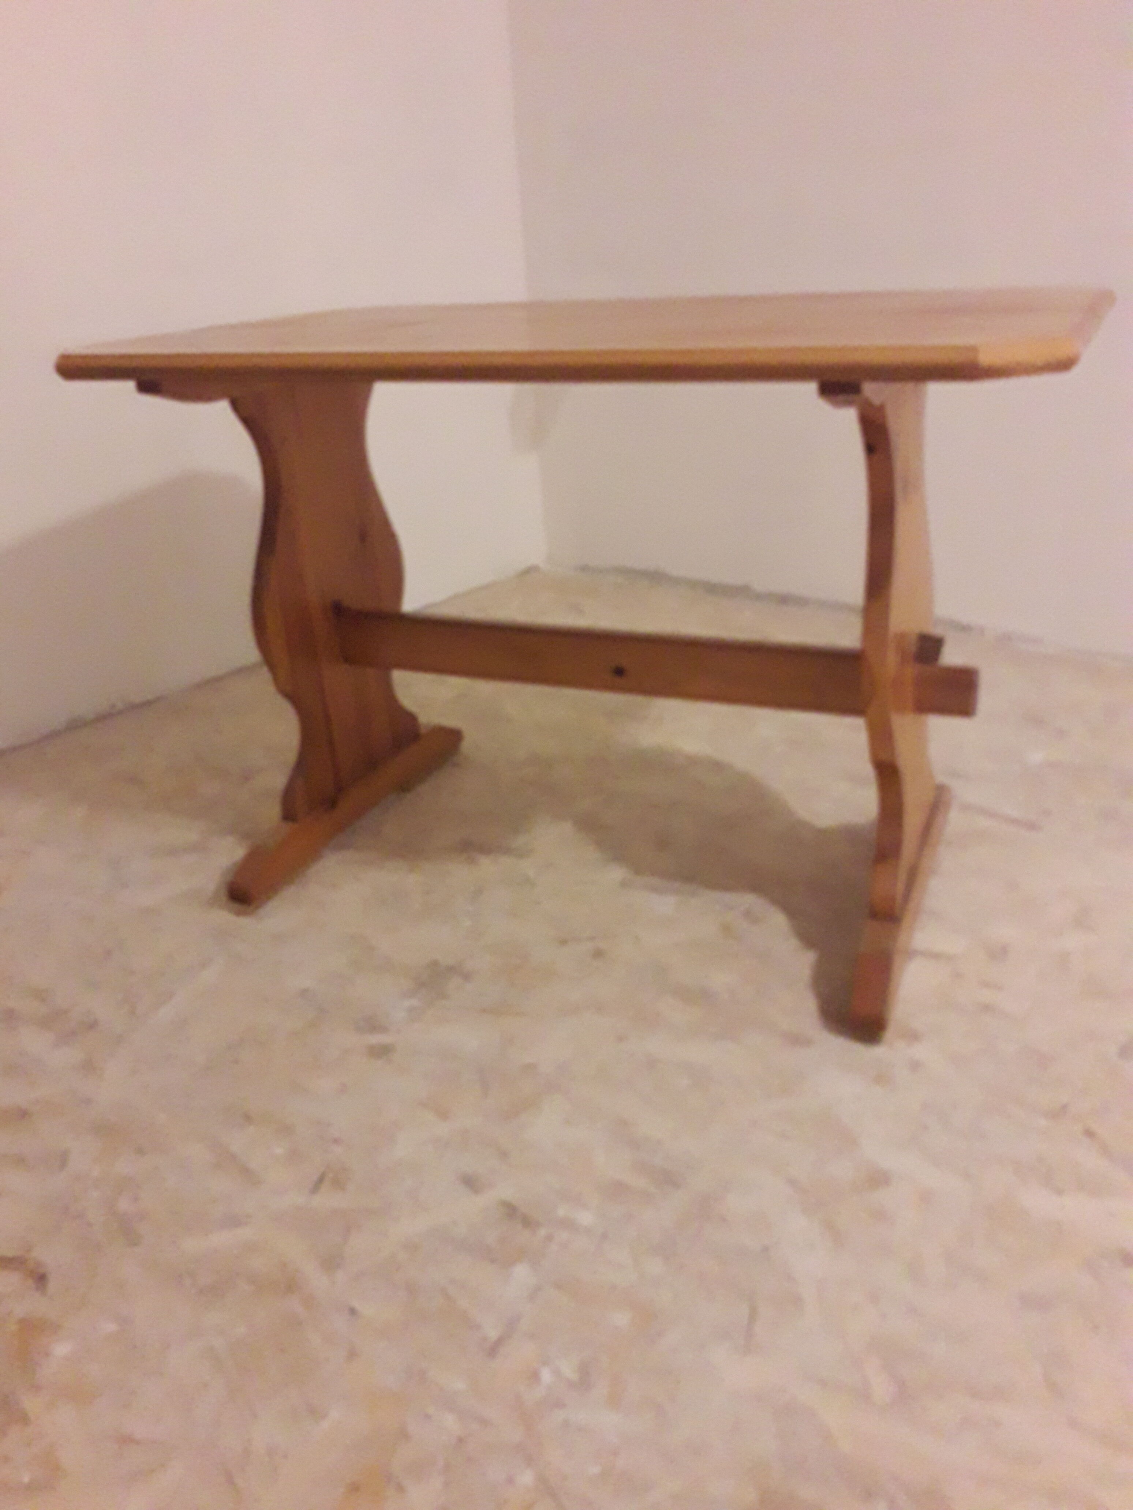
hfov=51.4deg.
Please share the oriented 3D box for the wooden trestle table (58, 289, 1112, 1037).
[{"bbox_3d":[0.038,-0.188,1.592,1.180,0.755,0.700,8,27,24],"label":"wooden trestle table"}]

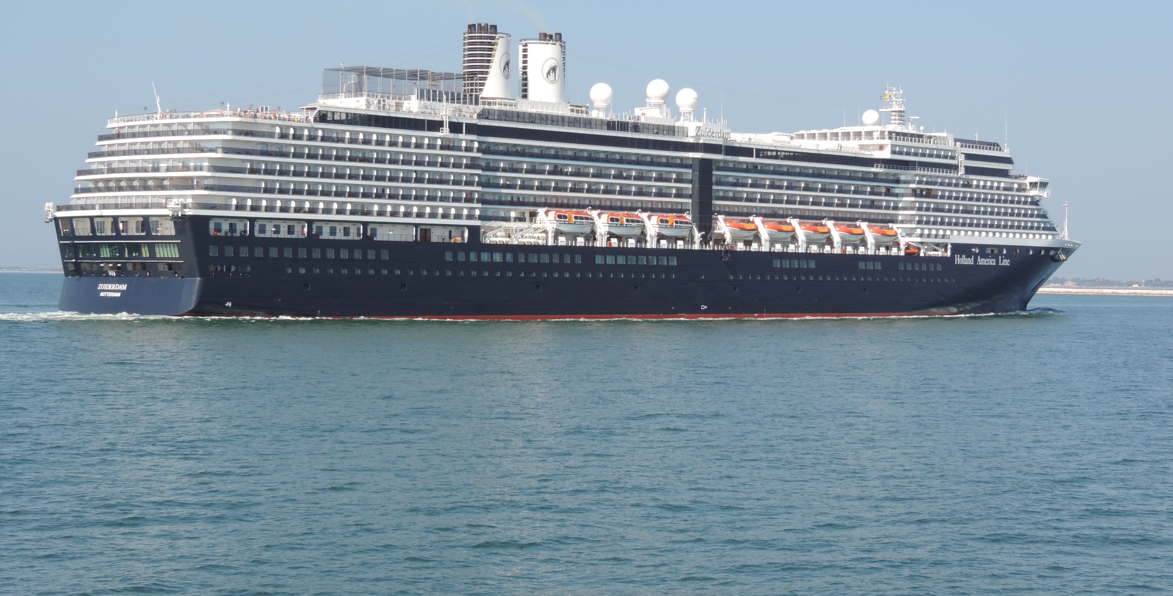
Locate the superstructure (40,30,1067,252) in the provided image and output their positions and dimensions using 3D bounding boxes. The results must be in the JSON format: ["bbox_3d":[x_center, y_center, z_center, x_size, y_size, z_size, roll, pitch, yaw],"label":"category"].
[{"bbox_3d":[21.929,-28.098,456.766,32.400,38.000,277.000,1,1,41],"label":"superstructure"}]

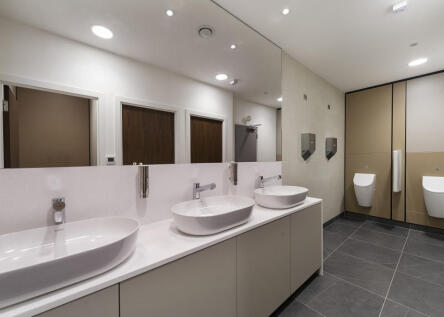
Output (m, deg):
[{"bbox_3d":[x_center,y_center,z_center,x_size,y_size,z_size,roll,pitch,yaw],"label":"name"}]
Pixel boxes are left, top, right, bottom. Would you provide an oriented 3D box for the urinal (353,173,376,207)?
[{"bbox_3d":[2.742,0.612,3.575,0.320,0.630,0.320,0,0,-41],"label":"urinal"}]

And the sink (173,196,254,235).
[{"bbox_3d":[-0.032,0.370,1.267,0.615,0.115,0.390,0,0,-41],"label":"sink"}]

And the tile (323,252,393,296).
[{"bbox_3d":[1.448,1.221,2.013,0.590,0.012,0.587,0,0,-41],"label":"tile"}]

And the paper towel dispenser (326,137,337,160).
[{"bbox_3d":[1.940,-0.168,3.260,0.240,0.393,0.100,0,0,-41],"label":"paper towel dispenser"}]

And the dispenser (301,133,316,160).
[{"bbox_3d":[1.249,-0.164,2.651,0.240,0.388,0.100,0,0,-41],"label":"dispenser"}]

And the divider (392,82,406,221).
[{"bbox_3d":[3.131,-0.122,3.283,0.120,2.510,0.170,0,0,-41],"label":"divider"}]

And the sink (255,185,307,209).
[{"bbox_3d":[0.586,0.369,1.811,0.613,0.115,0.390,0,0,-41],"label":"sink"}]

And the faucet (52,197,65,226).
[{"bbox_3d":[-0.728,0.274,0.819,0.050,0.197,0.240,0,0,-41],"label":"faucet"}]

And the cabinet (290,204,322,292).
[{"bbox_3d":[0.642,0.785,1.875,0.660,0.700,0.467,0,0,-41],"label":"cabinet"}]

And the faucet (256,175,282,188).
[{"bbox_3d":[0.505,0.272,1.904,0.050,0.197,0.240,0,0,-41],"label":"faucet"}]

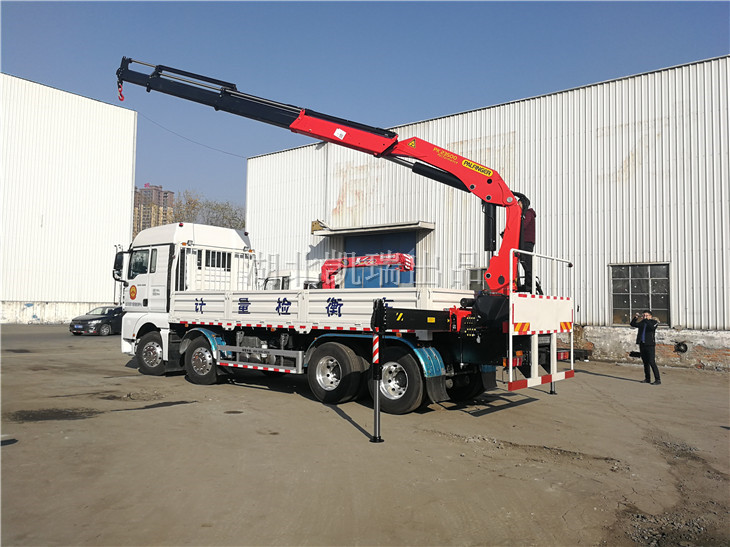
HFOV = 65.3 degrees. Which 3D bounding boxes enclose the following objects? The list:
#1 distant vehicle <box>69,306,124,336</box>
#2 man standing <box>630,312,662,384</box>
[{"bbox_3d":[-13.751,2.551,30.985,1.800,1.480,4.600,0,-3,17],"label":"distant vehicle"},{"bbox_3d":[6.586,1.733,13.350,0.480,1.720,0.620,3,-4,-38],"label":"man standing"}]

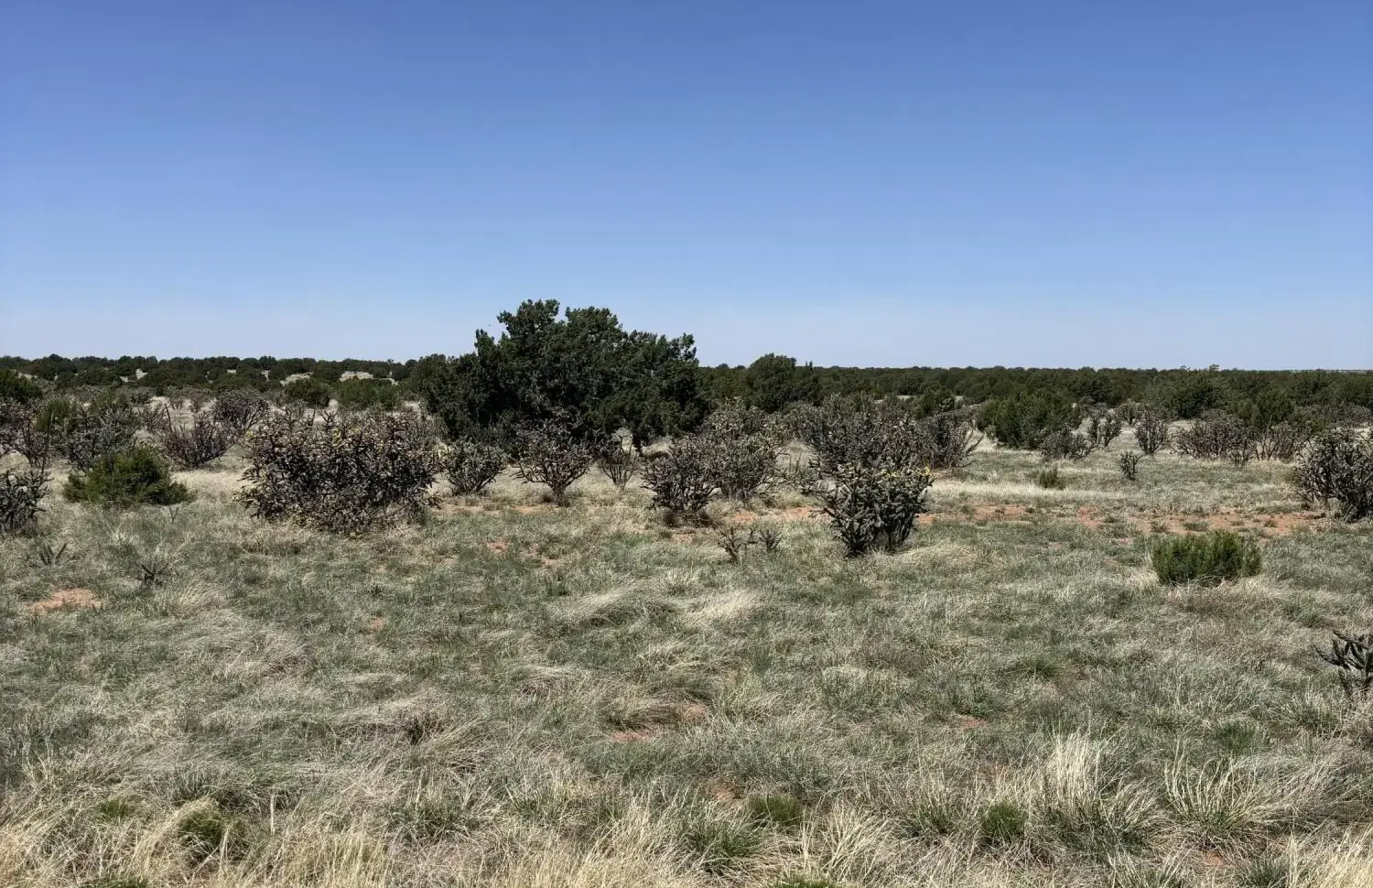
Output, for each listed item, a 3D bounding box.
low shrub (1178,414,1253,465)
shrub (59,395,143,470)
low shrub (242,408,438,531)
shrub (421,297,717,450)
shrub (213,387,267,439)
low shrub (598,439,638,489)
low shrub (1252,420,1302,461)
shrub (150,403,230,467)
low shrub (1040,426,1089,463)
[{"bbox_3d":[10.768,-0.152,27.946,1.527,0.945,1.221,2,3,21],"label":"low shrub"},{"bbox_3d":[-10.297,-0.178,24.141,1.340,1.370,1.200,-1,3,-23],"label":"shrub"},{"bbox_3d":[-3.950,0.258,15.627,2.090,1.340,1.670,-1,3,-14],"label":"low shrub"},{"bbox_3d":[-2.993,-1.747,32.891,6.997,3.436,6.158,0,3,-5],"label":"shrub"},{"bbox_3d":[-11.462,-0.828,35.296,1.346,1.243,1.211,-1,3,-18],"label":"shrub"},{"bbox_3d":[-1.019,0.298,20.427,0.611,0.745,0.550,0,3,-3],"label":"low shrub"},{"bbox_3d":[11.569,-0.029,26.878,0.870,0.810,0.780,1,3,23],"label":"low shrub"},{"bbox_3d":[-9.285,-0.163,25.657,1.400,1.190,1.260,-1,3,-20],"label":"shrub"},{"bbox_3d":[7.527,-0.002,27.341,0.980,0.710,0.890,1,3,15],"label":"low shrub"}]

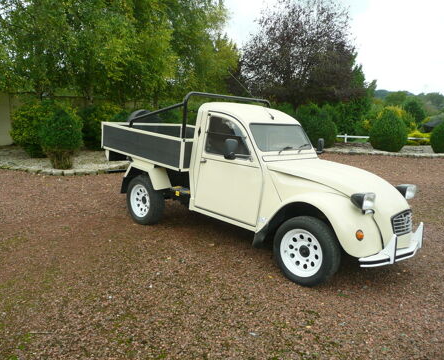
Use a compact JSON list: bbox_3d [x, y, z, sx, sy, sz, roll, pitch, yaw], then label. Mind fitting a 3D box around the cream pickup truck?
[{"bbox_3d":[0.232,-0.162,4.680,1.600,1.680,4.060,-6,13,-45],"label":"cream pickup truck"}]

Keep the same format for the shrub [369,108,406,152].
[{"bbox_3d":[7.470,-2.258,17.500,1.700,2.019,1.700,6,10,22],"label":"shrub"}]

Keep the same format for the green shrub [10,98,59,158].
[{"bbox_3d":[-5.716,-1.555,11.900,1.502,1.762,1.502,-2,10,-25],"label":"green shrub"}]

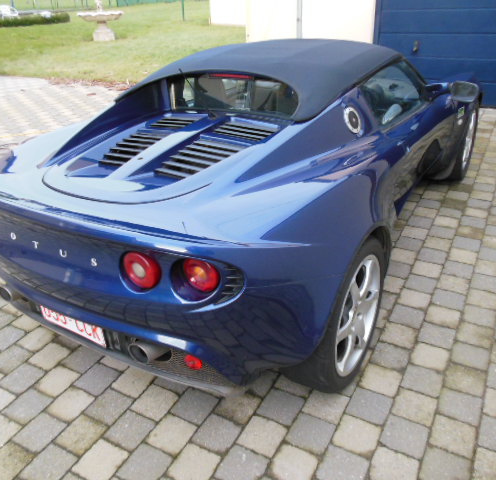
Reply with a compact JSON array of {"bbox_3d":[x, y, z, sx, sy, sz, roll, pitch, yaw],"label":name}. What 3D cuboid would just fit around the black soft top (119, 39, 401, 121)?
[{"bbox_3d":[0.008,-0.810,2.282,1.180,0.200,0.980,14,33,30],"label":"black soft top"}]

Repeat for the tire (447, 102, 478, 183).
[{"bbox_3d":[1.561,-0.735,3.445,0.180,0.598,0.598,14,33,30],"label":"tire"}]

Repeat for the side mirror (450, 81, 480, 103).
[{"bbox_3d":[1.218,-0.827,2.591,0.155,0.110,0.085,18,36,36],"label":"side mirror"}]

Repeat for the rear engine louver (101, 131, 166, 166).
[{"bbox_3d":[-0.498,-0.396,1.995,0.235,0.040,0.320,14,40,30],"label":"rear engine louver"}]

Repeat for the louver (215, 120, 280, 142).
[{"bbox_3d":[-0.014,-0.468,1.986,0.250,0.035,0.155,14,40,30],"label":"louver"}]

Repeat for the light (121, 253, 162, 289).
[{"bbox_3d":[-0.294,0.079,1.299,0.120,0.120,0.060,10,32,26],"label":"light"}]

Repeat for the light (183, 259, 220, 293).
[{"bbox_3d":[-0.126,0.093,1.259,0.118,0.118,0.065,9,32,24],"label":"light"}]

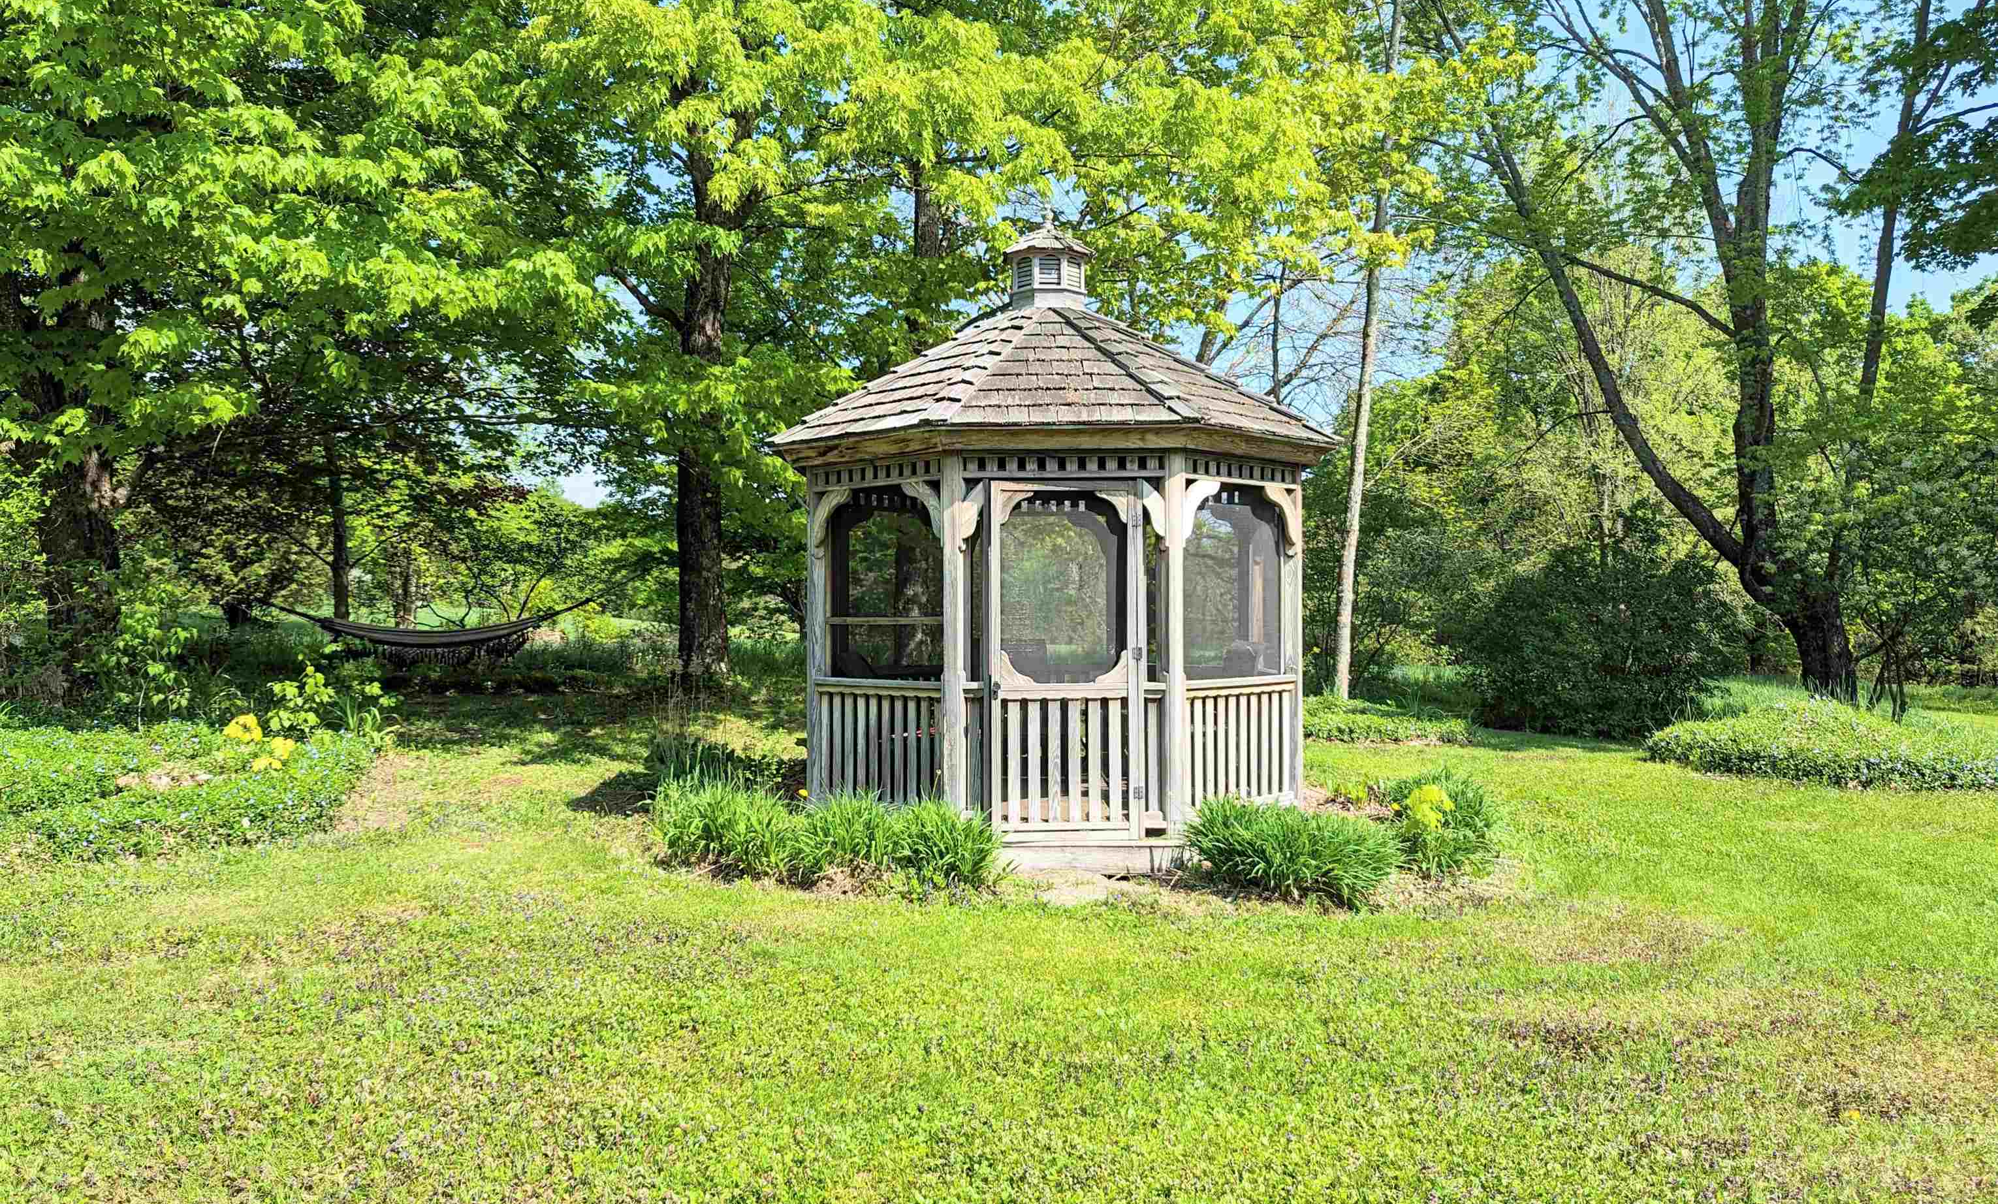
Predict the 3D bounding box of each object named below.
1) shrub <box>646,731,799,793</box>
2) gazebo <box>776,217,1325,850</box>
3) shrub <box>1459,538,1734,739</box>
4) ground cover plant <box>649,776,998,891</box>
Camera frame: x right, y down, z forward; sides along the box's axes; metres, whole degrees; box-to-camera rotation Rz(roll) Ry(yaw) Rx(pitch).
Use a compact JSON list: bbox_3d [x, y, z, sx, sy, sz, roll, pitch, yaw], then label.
[{"bbox_3d":[-1.960,1.213,9.884,1.100,0.600,0.950,0,-1,-1],"label":"shrub"},{"bbox_3d":[0.341,-0.528,9.127,3.440,4.041,3.440,0,-1,-1],"label":"gazebo"},{"bbox_3d":[6.931,0.401,16.095,2.950,2.280,2.600,0,-1,-1],"label":"shrub"},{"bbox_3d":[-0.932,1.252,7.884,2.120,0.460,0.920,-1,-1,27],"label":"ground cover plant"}]

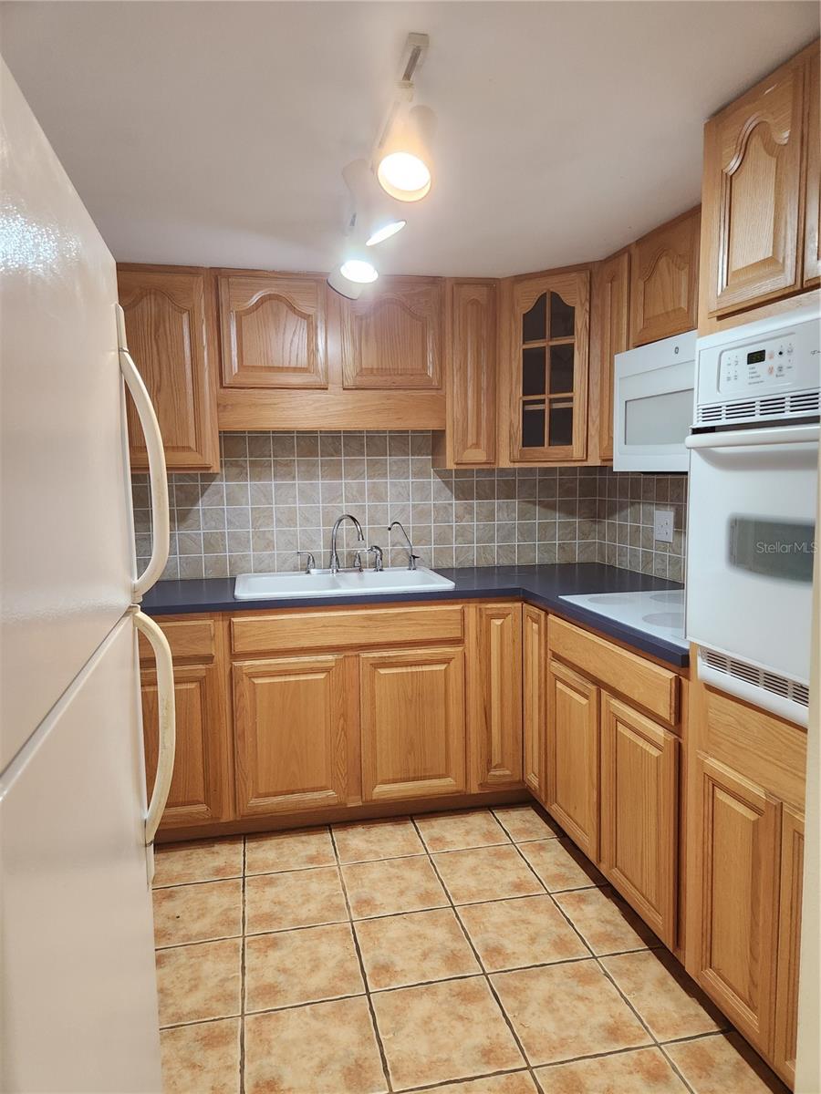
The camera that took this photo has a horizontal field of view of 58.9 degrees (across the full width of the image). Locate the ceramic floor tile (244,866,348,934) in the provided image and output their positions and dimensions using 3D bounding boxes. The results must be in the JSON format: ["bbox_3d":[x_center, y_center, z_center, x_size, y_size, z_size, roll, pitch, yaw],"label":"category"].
[{"bbox_3d":[-0.369,1.137,2.338,0.307,0.011,0.307,-2,6,-12],"label":"ceramic floor tile"}]

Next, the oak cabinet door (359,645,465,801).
[{"bbox_3d":[0.010,0.675,2.777,0.404,0.573,0.021,-2,6,-12],"label":"oak cabinet door"}]

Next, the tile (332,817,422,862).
[{"bbox_3d":[-0.122,1.086,2.693,0.307,0.010,0.297,-2,6,-12],"label":"tile"}]

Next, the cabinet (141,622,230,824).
[{"bbox_3d":[-0.909,0.608,2.789,0.430,0.791,0.580,-2,6,-12],"label":"cabinet"}]

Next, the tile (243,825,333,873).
[{"bbox_3d":[-0.434,1.097,2.626,0.307,0.010,0.297,-2,6,-12],"label":"tile"}]

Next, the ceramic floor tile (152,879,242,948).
[{"bbox_3d":[-0.678,1.137,2.253,0.307,0.010,0.307,-2,6,-12],"label":"ceramic floor tile"}]

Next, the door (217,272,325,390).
[{"bbox_3d":[-0.527,-0.834,2.837,0.408,0.423,0.021,-2,6,-12],"label":"door"}]

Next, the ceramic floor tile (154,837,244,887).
[{"bbox_3d":[-0.750,1.118,2.581,0.307,0.011,0.303,-2,6,-12],"label":"ceramic floor tile"}]

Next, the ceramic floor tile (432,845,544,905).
[{"bbox_3d":[0.258,1.115,2.473,0.307,0.011,0.307,-2,6,-12],"label":"ceramic floor tile"}]

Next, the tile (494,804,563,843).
[{"bbox_3d":[0.430,1.053,2.747,0.165,0.010,0.245,-2,6,-12],"label":"tile"}]

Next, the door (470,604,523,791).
[{"bbox_3d":[0.347,0.578,2.841,0.191,0.724,0.021,-2,6,-12],"label":"door"}]

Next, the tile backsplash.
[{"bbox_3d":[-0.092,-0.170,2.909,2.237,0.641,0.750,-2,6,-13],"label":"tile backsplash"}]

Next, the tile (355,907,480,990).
[{"bbox_3d":[0.013,1.146,2.078,0.307,0.010,0.307,-2,6,-12],"label":"tile"}]

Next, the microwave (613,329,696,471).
[{"bbox_3d":[0.982,-0.432,2.184,0.397,0.405,0.758,-2,6,-12],"label":"microwave"}]

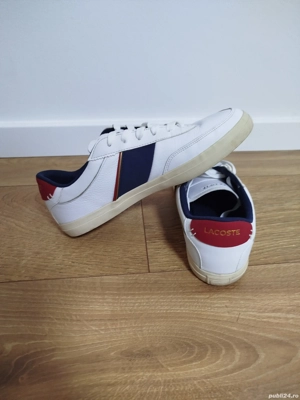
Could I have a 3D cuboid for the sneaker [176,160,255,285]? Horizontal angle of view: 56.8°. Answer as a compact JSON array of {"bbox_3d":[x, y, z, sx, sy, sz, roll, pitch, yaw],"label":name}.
[{"bbox_3d":[0.088,-0.015,0.420,0.106,0.108,0.297,1,29,6],"label":"sneaker"}]

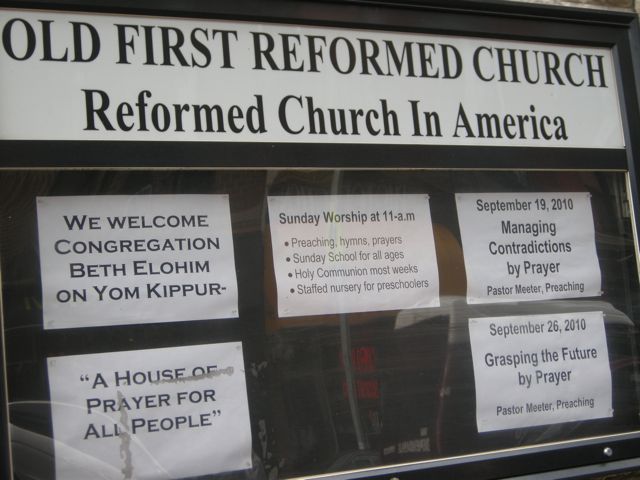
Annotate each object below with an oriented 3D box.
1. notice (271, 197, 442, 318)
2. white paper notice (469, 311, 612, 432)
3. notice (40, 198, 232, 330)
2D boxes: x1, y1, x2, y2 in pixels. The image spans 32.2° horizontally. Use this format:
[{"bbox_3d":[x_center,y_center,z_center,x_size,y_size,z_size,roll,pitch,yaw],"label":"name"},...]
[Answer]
[{"bbox_3d":[0.088,0.033,2.631,0.432,0.279,0.010,-2,-7,-27],"label":"notice"},{"bbox_3d":[0.570,0.331,2.829,0.432,0.279,0.010,-1,-7,-27],"label":"white paper notice"},{"bbox_3d":[-0.385,0.042,2.389,0.432,0.279,0.010,-2,-7,-27],"label":"notice"}]

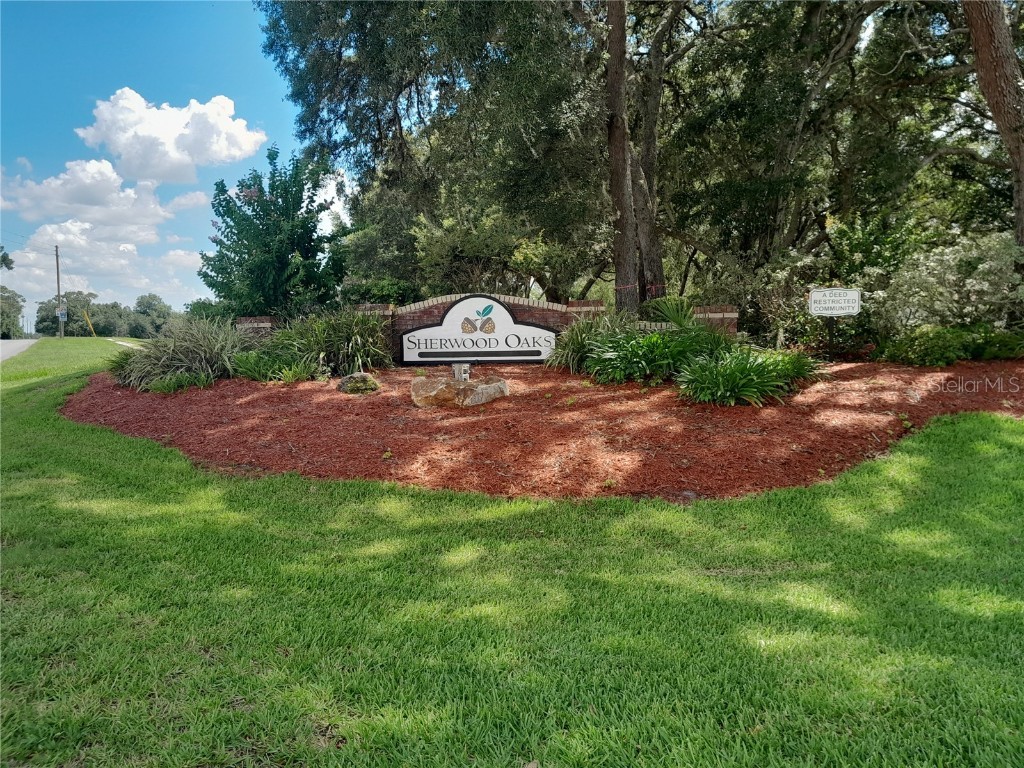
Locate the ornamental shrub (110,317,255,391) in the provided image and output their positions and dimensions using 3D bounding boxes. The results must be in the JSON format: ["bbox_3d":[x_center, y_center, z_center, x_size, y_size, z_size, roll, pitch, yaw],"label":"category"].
[{"bbox_3d":[-4.332,-0.401,10.500,1.840,0.940,1.450,0,4,0],"label":"ornamental shrub"}]

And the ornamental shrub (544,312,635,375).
[{"bbox_3d":[1.042,-0.537,10.600,1.130,0.800,0.950,0,4,0],"label":"ornamental shrub"}]

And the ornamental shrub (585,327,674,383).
[{"bbox_3d":[1.493,-0.349,10.150,1.160,0.690,1.000,0,4,0],"label":"ornamental shrub"}]

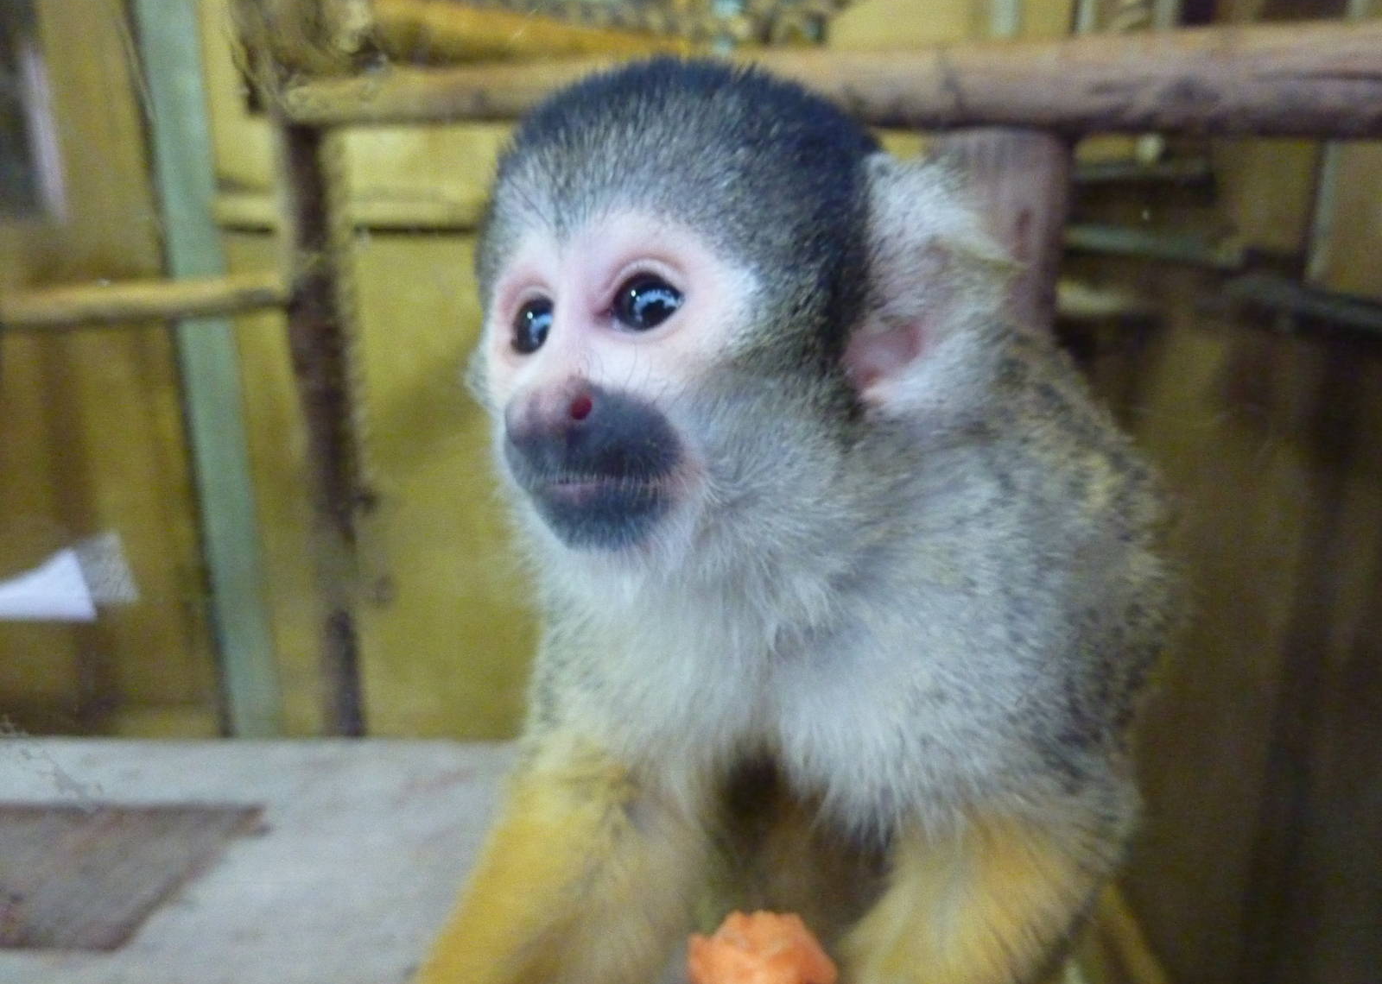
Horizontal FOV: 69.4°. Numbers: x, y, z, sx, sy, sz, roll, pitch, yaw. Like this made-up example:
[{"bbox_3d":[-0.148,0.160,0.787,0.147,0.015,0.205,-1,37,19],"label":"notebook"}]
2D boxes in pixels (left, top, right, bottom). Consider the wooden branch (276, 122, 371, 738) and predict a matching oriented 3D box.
[{"bbox_3d":[-0.309,-0.022,0.853,0.055,0.560,0.052,1,13,0],"label":"wooden branch"}]

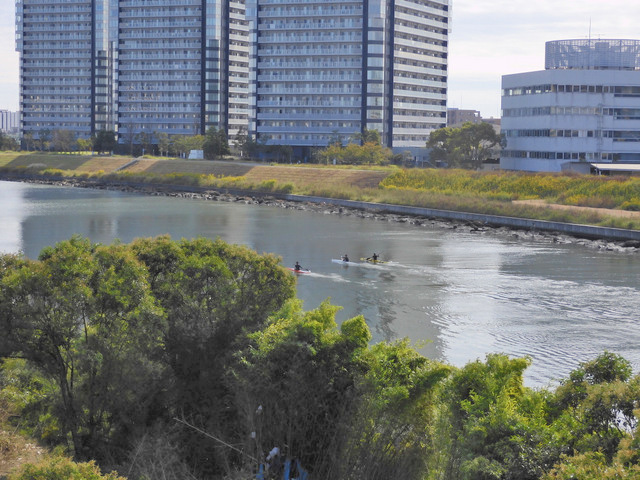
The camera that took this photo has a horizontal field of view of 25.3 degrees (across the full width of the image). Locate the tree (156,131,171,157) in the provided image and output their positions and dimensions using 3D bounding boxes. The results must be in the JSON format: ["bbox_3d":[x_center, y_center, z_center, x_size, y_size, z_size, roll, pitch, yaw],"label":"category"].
[{"bbox_3d":[-40.455,-24.945,368.000,3.620,6.720,3.620,0,4,-6],"label":"tree"}]

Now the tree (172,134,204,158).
[{"bbox_3d":[-32.515,-23.119,352.000,7.910,5.930,7.910,0,4,-5],"label":"tree"}]

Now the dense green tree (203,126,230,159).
[{"bbox_3d":[-24.501,-23.081,337.000,6.630,7.580,6.630,0,4,-4],"label":"dense green tree"}]

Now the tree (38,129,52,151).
[{"bbox_3d":[-86.769,-31.768,450.000,4.430,6.950,4.430,0,4,-11],"label":"tree"}]

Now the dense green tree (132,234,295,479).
[{"bbox_3d":[-3.398,3.651,45.000,5.310,7.500,5.000,0,4,-4],"label":"dense green tree"}]

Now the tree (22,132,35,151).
[{"bbox_3d":[-93.781,-31.689,458.000,3.860,5.790,3.860,0,4,-12],"label":"tree"}]

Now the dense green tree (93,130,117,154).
[{"bbox_3d":[-61.762,-27.943,408.000,6.880,6.880,6.880,0,4,-9],"label":"dense green tree"}]

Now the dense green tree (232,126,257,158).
[{"bbox_3d":[-17.661,-22.807,333.000,5.610,7.490,5.610,0,4,-3],"label":"dense green tree"}]

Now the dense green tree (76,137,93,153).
[{"bbox_3d":[-70.306,-28.510,425.000,4.780,4.780,4.780,0,4,-9],"label":"dense green tree"}]

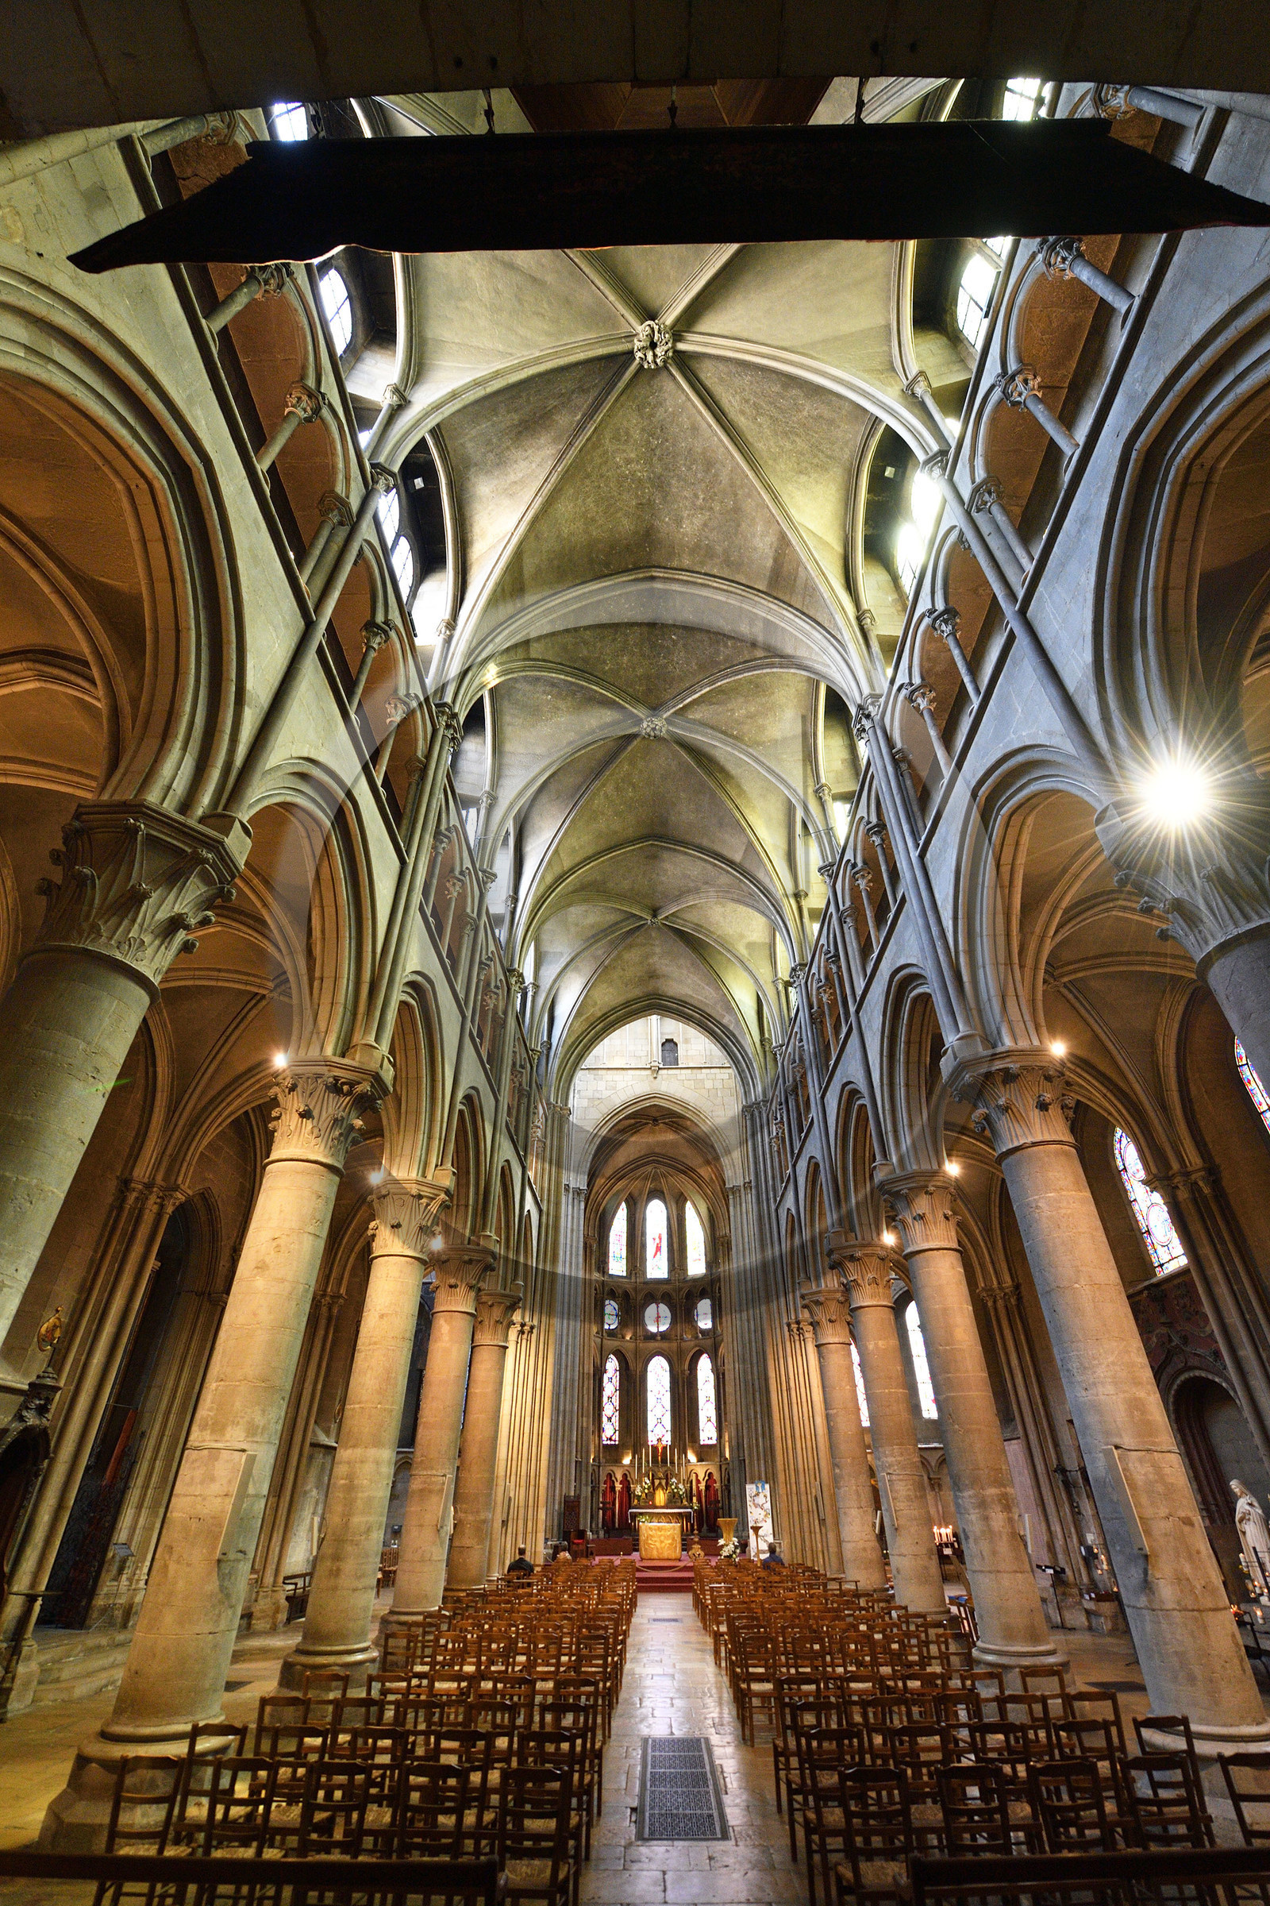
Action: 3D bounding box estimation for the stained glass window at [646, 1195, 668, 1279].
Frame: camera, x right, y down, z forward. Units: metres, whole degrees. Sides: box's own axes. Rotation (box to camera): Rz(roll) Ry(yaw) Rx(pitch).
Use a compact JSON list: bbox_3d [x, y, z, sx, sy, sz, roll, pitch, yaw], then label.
[{"bbox_3d":[1.198,15.745,41.103,1.155,4.325,0.192,-1,-37,1],"label":"stained glass window"}]

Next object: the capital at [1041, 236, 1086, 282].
[{"bbox_3d":[4.384,-7.123,7.599,0.390,0.330,0.390,-1,-35,1],"label":"capital"}]

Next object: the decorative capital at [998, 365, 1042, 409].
[{"bbox_3d":[4.461,-6.558,8.601,0.390,0.330,0.390,-1,-35,1],"label":"decorative capital"}]

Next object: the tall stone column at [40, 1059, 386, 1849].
[{"bbox_3d":[-3.707,4.031,7.250,1.371,6.145,1.371,-1,-37,1],"label":"tall stone column"}]

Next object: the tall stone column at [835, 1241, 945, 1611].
[{"bbox_3d":[5.380,9.857,15.507,1.550,6.840,1.550,-1,-35,1],"label":"tall stone column"}]

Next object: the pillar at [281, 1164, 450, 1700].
[{"bbox_3d":[-4.229,7.328,12.063,1.550,6.840,1.550,-1,-35,1],"label":"pillar"}]

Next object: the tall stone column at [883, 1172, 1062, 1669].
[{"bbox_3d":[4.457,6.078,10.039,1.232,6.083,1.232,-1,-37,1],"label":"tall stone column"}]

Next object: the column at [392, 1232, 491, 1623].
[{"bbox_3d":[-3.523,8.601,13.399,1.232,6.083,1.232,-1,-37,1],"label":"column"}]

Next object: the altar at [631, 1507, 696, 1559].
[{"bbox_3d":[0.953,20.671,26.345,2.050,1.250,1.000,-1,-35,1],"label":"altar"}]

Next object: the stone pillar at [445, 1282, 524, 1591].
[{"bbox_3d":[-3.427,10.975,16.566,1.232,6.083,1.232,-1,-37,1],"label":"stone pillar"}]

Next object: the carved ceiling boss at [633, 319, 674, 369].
[{"bbox_3d":[0.324,-10.593,12.906,0.680,0.360,0.680,-1,-35,1],"label":"carved ceiling boss"}]

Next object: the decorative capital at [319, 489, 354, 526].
[{"bbox_3d":[-3.947,-5.869,9.818,0.390,0.330,0.390,-1,-35,1],"label":"decorative capital"}]

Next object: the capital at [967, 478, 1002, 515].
[{"bbox_3d":[4.208,-5.434,8.852,0.354,0.347,0.354,-1,-37,1],"label":"capital"}]

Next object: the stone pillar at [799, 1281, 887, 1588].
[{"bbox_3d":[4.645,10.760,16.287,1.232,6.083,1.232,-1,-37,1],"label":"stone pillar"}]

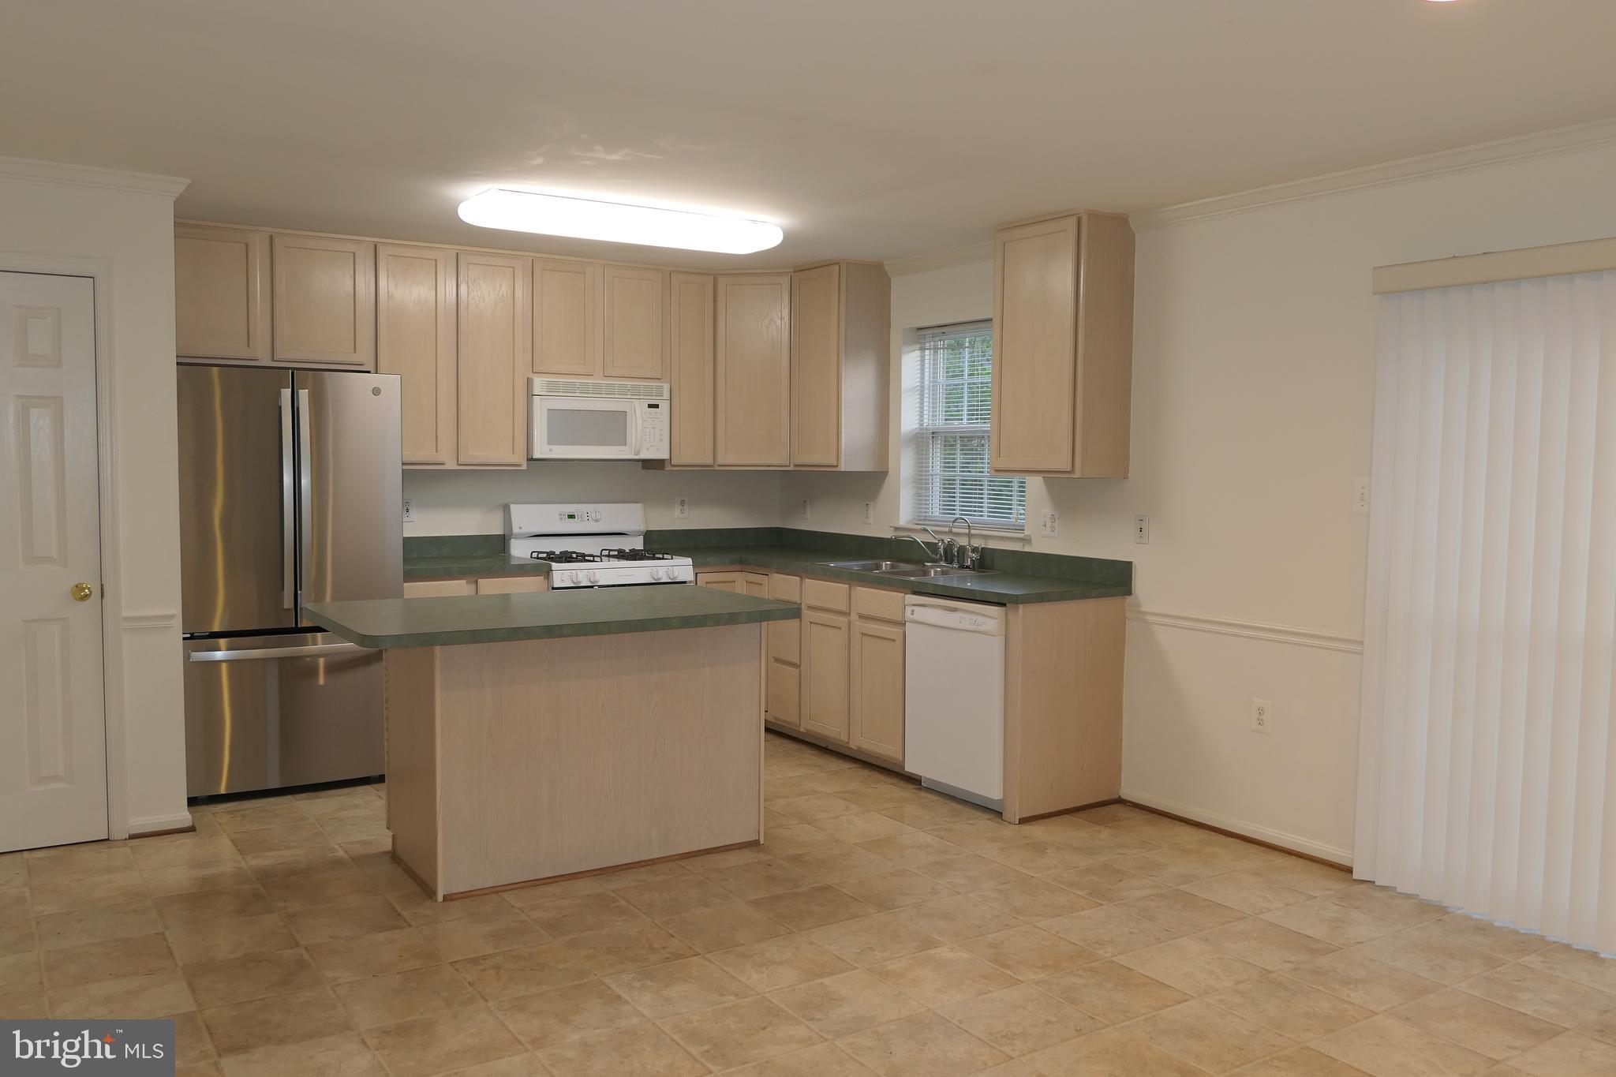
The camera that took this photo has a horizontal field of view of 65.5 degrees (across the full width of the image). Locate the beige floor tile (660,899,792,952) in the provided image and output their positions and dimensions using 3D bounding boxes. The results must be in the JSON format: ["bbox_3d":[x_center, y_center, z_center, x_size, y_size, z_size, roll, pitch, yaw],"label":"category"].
[{"bbox_3d":[-0.249,1.187,3.834,0.317,0.010,0.314,-2,4,-33],"label":"beige floor tile"}]

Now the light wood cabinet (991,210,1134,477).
[{"bbox_3d":[1.066,-0.798,5.342,0.304,1.067,0.548,-1,4,-33],"label":"light wood cabinet"}]

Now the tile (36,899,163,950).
[{"bbox_3d":[-2.136,1.170,3.791,0.320,0.010,0.320,-2,4,-33],"label":"tile"}]

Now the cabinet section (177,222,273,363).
[{"bbox_3d":[-2.662,-1.064,5.576,0.442,0.595,0.322,-2,4,-33],"label":"cabinet section"}]

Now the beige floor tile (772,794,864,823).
[{"bbox_3d":[0.040,1.104,5.130,0.305,0.010,0.305,-1,4,-33],"label":"beige floor tile"}]

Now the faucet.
[{"bbox_3d":[0.741,0.023,5.885,0.160,0.243,0.085,-2,4,-34],"label":"faucet"}]

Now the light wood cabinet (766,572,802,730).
[{"bbox_3d":[0.126,0.540,6.361,0.580,0.735,0.300,-2,4,-33],"label":"light wood cabinet"}]

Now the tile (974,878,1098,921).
[{"bbox_3d":[0.738,1.182,4.107,0.320,0.010,0.320,-2,4,-33],"label":"tile"}]

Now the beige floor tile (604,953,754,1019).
[{"bbox_3d":[-0.347,1.197,3.364,0.305,0.010,0.305,-1,4,-33],"label":"beige floor tile"}]

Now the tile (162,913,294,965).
[{"bbox_3d":[-1.689,1.181,3.693,0.320,0.010,0.320,-2,4,-33],"label":"tile"}]

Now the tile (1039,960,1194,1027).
[{"bbox_3d":[0.830,1.232,3.434,0.310,0.012,0.310,-2,4,-34],"label":"tile"}]

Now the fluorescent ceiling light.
[{"bbox_3d":[-0.738,-1.303,5.220,1.360,0.090,0.310,-2,4,-33],"label":"fluorescent ceiling light"}]

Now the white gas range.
[{"bbox_3d":[-1.055,0.418,6.562,0.762,1.173,0.680,-1,4,-33],"label":"white gas range"}]

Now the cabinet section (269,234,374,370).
[{"bbox_3d":[-2.280,-1.076,5.825,0.460,0.595,0.322,-2,4,-33],"label":"cabinet section"}]

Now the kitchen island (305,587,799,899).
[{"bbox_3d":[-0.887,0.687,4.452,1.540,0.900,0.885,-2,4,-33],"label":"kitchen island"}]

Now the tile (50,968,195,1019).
[{"bbox_3d":[-1.788,1.206,3.263,0.320,0.010,0.320,-2,4,-33],"label":"tile"}]

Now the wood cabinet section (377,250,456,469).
[{"bbox_3d":[-1.932,-0.864,6.068,0.365,1.042,0.322,-2,4,-33],"label":"wood cabinet section"}]

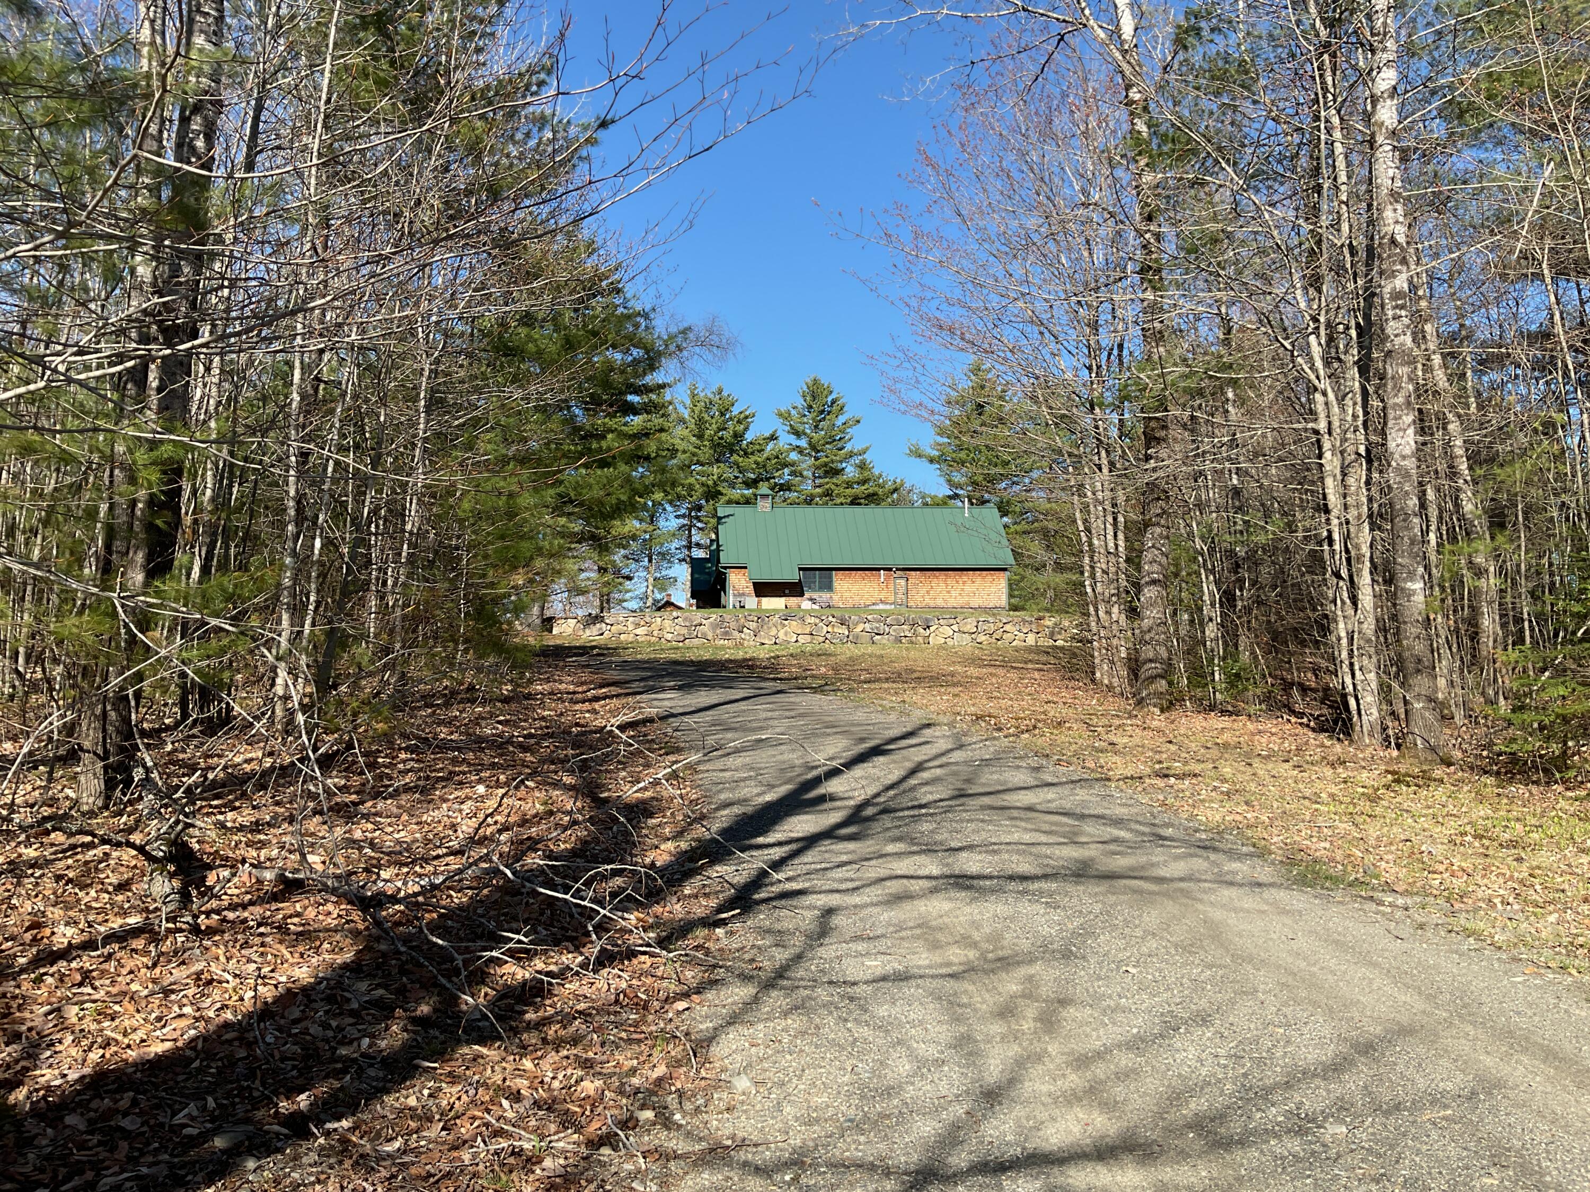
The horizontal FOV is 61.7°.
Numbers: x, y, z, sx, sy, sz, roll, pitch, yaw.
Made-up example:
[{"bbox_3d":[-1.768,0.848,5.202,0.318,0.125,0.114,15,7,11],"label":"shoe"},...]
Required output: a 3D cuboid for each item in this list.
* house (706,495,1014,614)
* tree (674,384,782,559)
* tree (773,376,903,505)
[{"bbox_3d":[3.050,-2.300,73.300,16.600,6.500,8.000,0,-3,-5],"label":"house"},{"bbox_3d":[-4.600,-6.200,88.000,7.200,15.600,7.200,0,-2,0],"label":"tree"},{"bbox_3d":[2.500,-6.600,92.000,8.200,17.000,8.200,0,-2,0],"label":"tree"}]

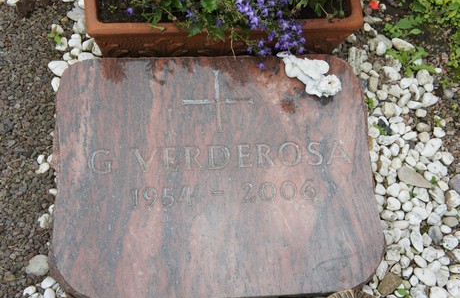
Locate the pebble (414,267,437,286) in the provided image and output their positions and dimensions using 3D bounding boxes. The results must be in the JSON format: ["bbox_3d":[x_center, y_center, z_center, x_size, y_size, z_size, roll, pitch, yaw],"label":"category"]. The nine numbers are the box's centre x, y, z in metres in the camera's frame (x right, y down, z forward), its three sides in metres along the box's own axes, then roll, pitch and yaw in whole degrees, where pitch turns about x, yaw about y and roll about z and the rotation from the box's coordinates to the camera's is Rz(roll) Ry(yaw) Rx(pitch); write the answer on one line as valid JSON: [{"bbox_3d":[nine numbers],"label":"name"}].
[{"bbox_3d":[0.374,0.245,1.196,0.051,0.023,0.029,41,68,13],"label":"pebble"}]

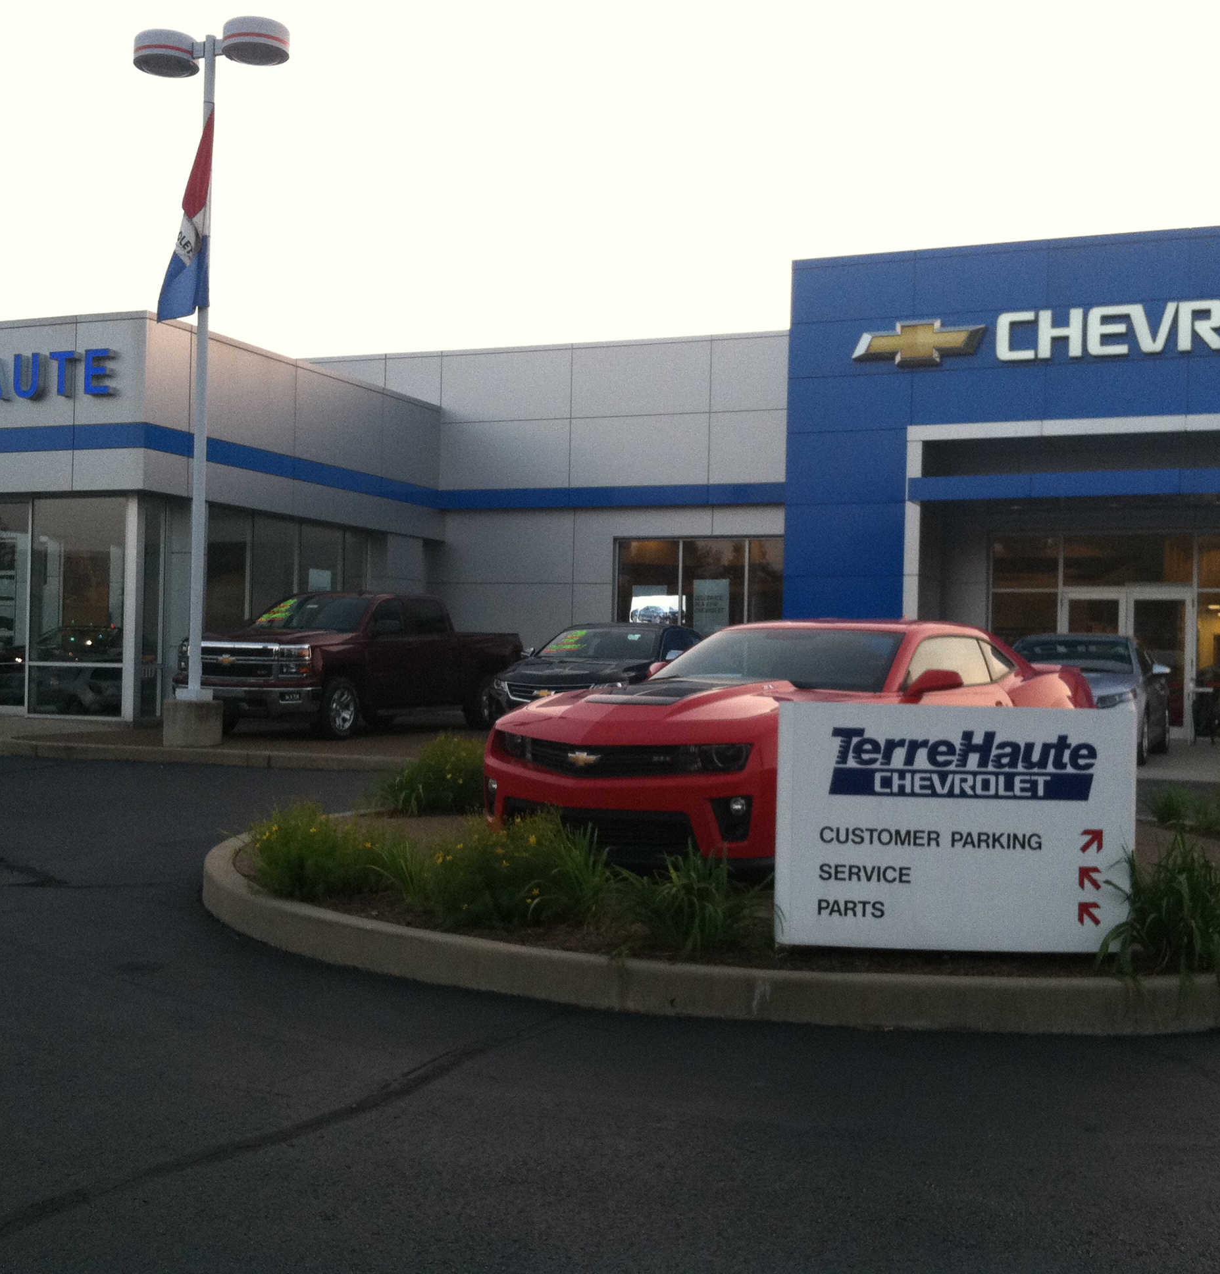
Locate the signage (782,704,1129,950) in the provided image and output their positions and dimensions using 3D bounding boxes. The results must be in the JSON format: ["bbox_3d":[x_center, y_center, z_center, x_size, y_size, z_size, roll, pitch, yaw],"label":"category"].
[{"bbox_3d":[1.262,0.697,6.377,1.303,0.881,0.180,1,-1,0],"label":"signage"}]

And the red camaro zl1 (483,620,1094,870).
[{"bbox_3d":[1.278,0.567,10.195,1.960,1.376,4.840,0,-2,35],"label":"red camaro zl1"}]

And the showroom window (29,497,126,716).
[{"bbox_3d":[-7.525,-0.403,24.472,1.728,3.109,0.120,1,-1,23],"label":"showroom window"}]

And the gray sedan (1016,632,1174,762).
[{"bbox_3d":[5.626,0.696,20.558,1.900,1.465,4.850,1,-1,23],"label":"gray sedan"}]

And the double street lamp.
[{"bbox_3d":[-4.474,-2.755,18.914,1.880,7.880,0.700,1,-1,23],"label":"double street lamp"}]

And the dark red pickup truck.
[{"bbox_3d":[-3.300,0.353,23.006,2.070,1.880,5.840,1,-1,24],"label":"dark red pickup truck"}]

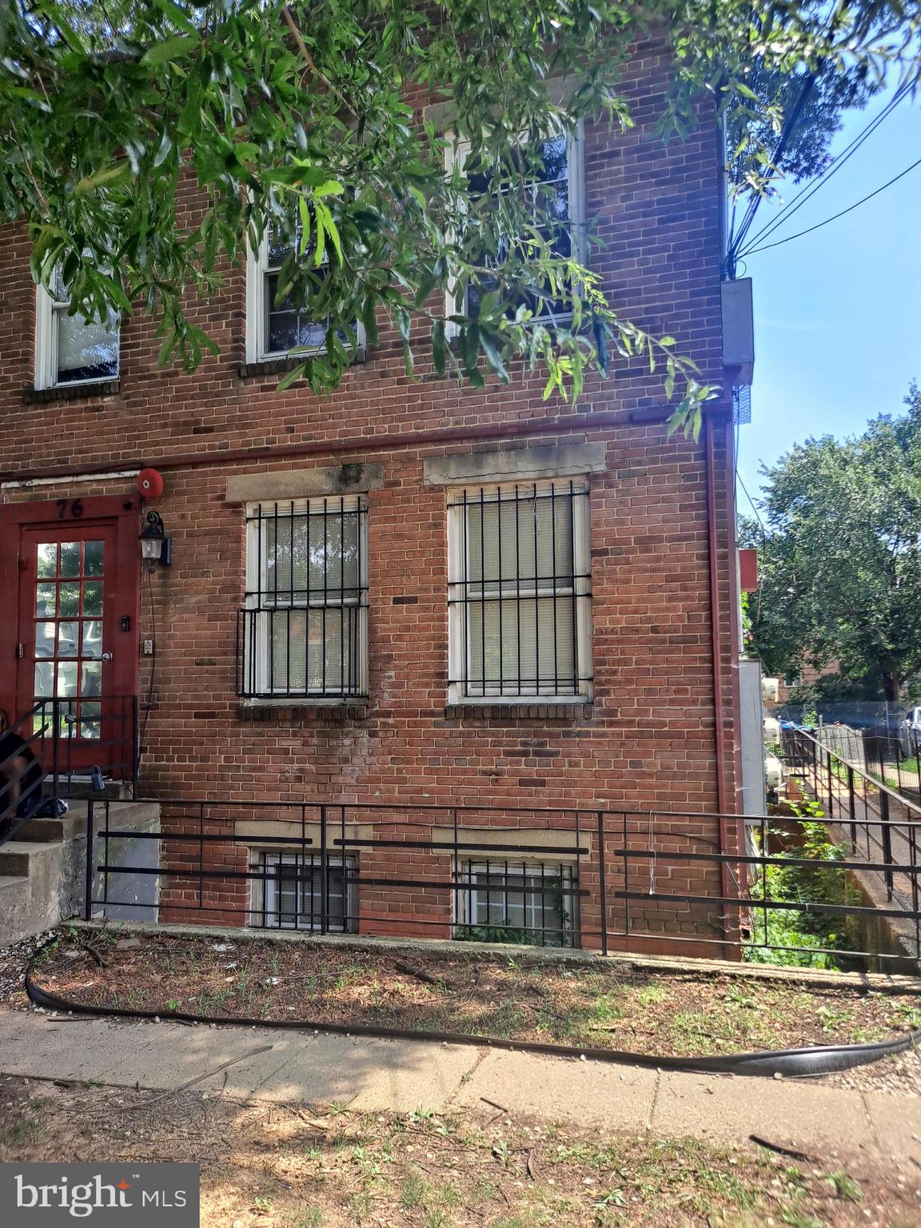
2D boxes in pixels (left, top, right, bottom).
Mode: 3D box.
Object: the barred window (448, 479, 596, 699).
[{"bbox_3d":[0.416,-0.177,6.358,1.055,1.510,0.050,-2,-5,16],"label":"barred window"}]

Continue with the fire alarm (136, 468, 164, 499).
[{"bbox_3d":[-2.514,-1.055,7.182,0.250,0.250,0.085,-2,-5,16],"label":"fire alarm"}]

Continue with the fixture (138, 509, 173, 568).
[{"bbox_3d":[-2.417,-0.572,7.022,0.205,0.490,0.260,-2,-5,16],"label":"fixture"}]

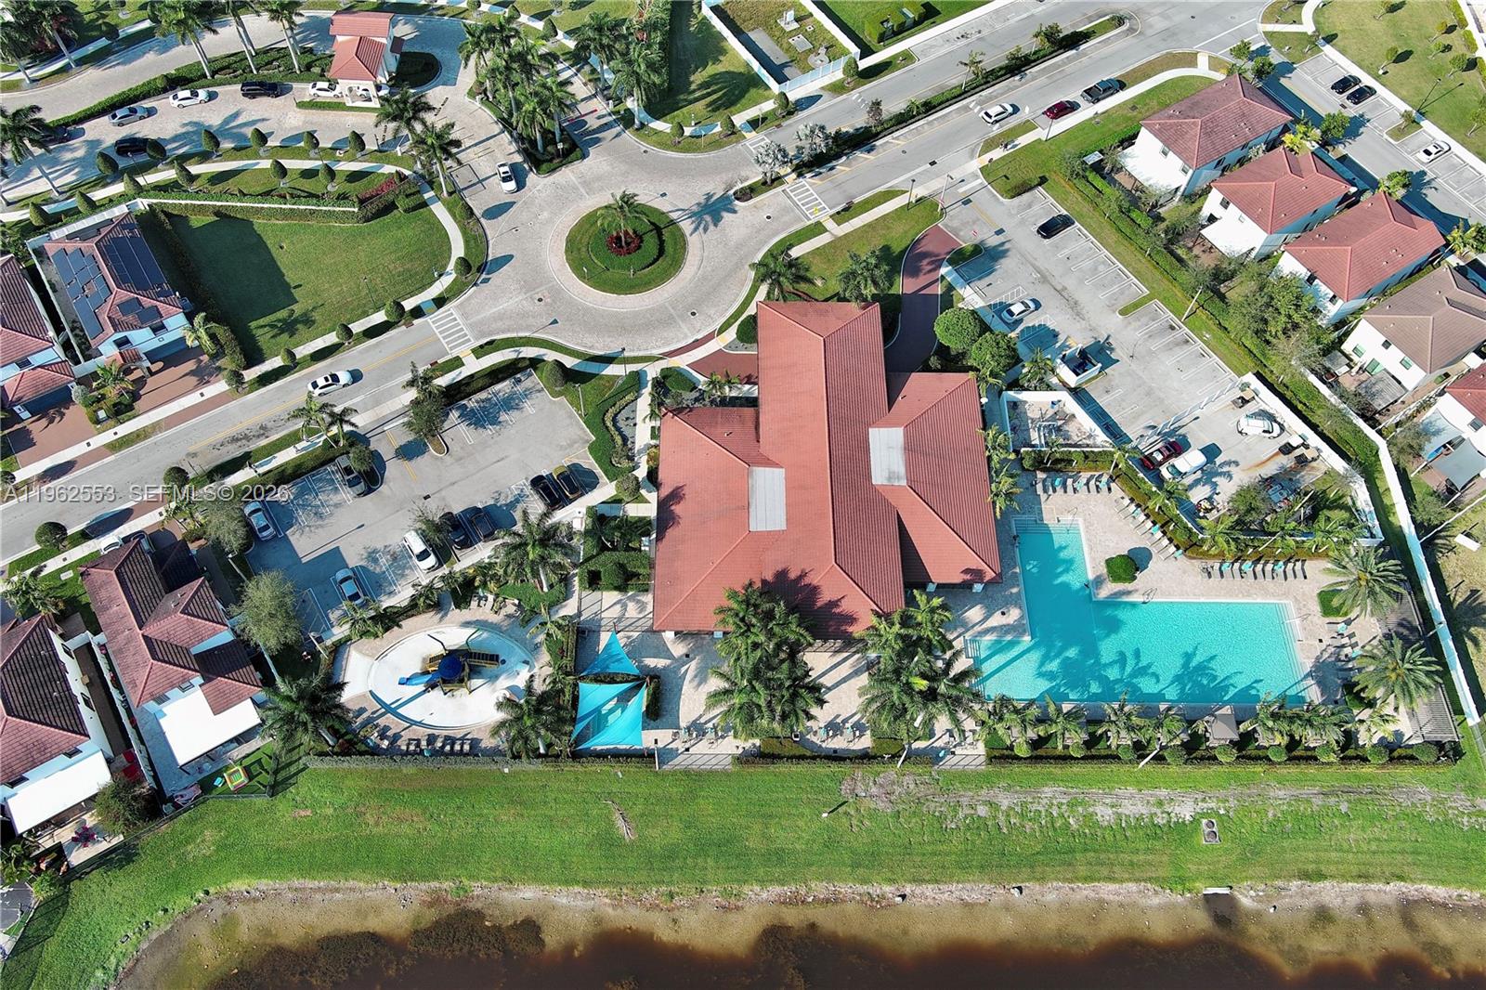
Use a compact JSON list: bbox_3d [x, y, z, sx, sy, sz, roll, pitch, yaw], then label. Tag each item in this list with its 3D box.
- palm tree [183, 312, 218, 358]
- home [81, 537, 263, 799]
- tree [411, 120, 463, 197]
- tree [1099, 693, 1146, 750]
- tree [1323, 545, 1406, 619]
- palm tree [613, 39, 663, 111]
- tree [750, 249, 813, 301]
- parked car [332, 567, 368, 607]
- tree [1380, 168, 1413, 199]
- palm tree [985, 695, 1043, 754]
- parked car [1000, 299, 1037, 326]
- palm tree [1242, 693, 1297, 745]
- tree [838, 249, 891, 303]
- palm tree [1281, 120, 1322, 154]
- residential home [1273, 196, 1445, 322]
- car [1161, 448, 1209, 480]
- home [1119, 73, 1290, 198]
[{"bbox_3d":[-61.446,-17.741,137.575,4.500,6.300,4.500,1,60,-2],"label":"palm tree"},{"bbox_3d":[-57.473,14.543,119.457,11.140,7.000,23.600,-28,65,-17],"label":"home"},{"bbox_3d":[-38.990,-42.377,154.672,6.200,11.200,6.200,2,61,0],"label":"tree"},{"bbox_3d":[36.105,23.444,117.223,4.900,7.900,4.900,1,60,-2],"label":"tree"},{"bbox_3d":[64.336,9.833,126.462,8.400,8.000,8.400,1,60,-2],"label":"tree"},{"bbox_3d":[-13.752,-52.444,157.313,6.600,10.300,6.600,1,60,-2],"label":"palm tree"},{"bbox_3d":[4.412,-24.466,145.473,7.000,11.000,7.000,2,61,0],"label":"tree"},{"bbox_3d":[-41.045,9.551,125.647,1.830,1.450,4.750,-29,66,-18],"label":"parked car"},{"bbox_3d":[86.492,-40.660,159.329,3.800,5.500,3.800,2,61,0],"label":"tree"},{"bbox_3d":[26.024,22.610,117.813,5.400,7.300,5.400,1,60,-2],"label":"palm tree"},{"bbox_3d":[34.148,-22.749,147.531,4.550,1.450,1.820,-27,65,-16],"label":"parked car"},{"bbox_3d":[52.405,23.280,121.500,4.800,7.300,4.800,2,61,0],"label":"palm tree"},{"bbox_3d":[14.629,-26.205,146.068,5.800,6.200,5.800,1,60,-2],"label":"tree"},{"bbox_3d":[73.751,-46.947,160.487,4.300,5.700,4.300,1,60,-2],"label":"palm tree"},{"bbox_3d":[78.545,-30.673,152.227,18.700,7.600,10.250,-29,65,-17],"label":"residential home"},{"bbox_3d":[51.614,-3.593,139.812,5.100,1.850,1.950,-26,64,-15],"label":"car"},{"bbox_3d":[62.296,-48.637,161.835,20.693,8.200,10.096,-29,65,-16],"label":"home"}]

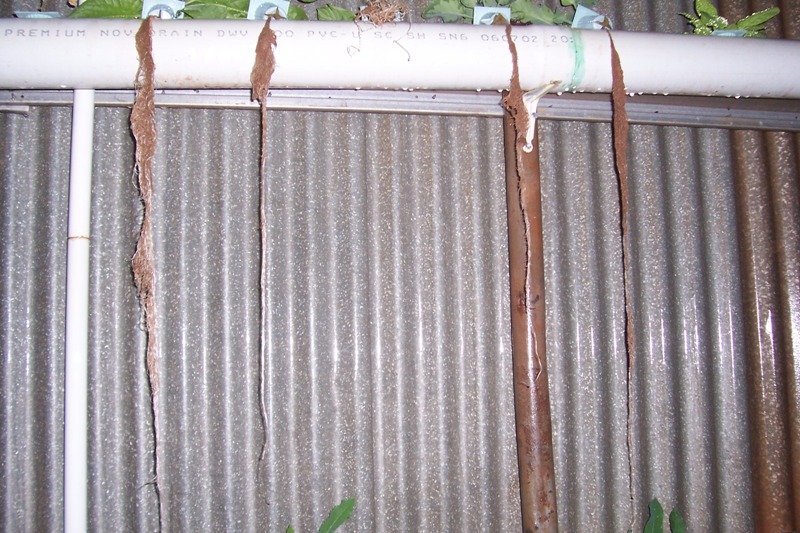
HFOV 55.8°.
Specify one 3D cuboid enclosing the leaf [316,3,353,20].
[{"bbox_3d":[-0.114,-0.448,1.335,0.068,0.036,0.042,-1,-4,-3],"label":"leaf"}]

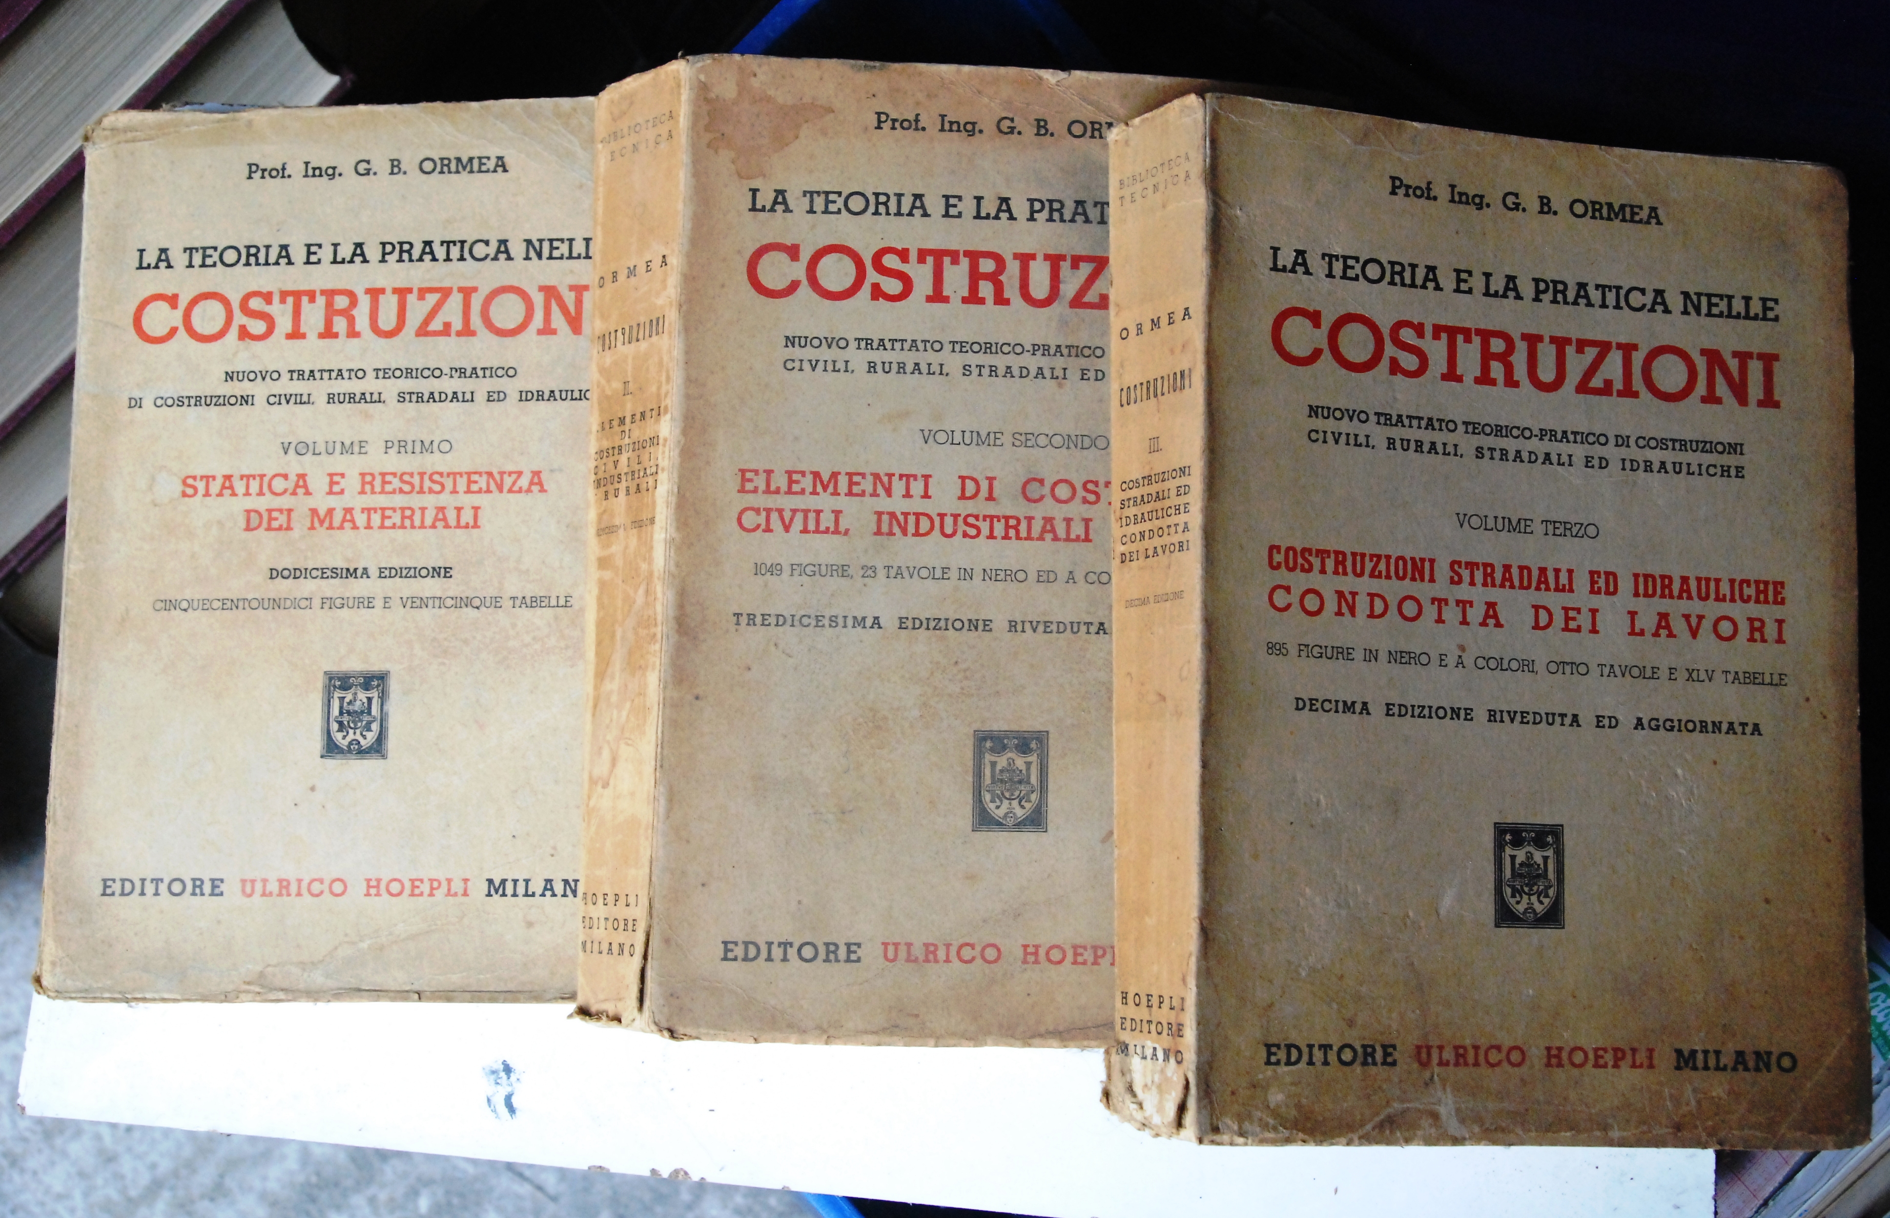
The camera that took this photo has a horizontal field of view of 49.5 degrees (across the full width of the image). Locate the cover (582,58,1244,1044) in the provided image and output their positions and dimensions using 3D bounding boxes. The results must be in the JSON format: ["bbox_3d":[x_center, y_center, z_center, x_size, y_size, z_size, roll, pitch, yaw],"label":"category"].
[{"bbox_3d":[0.011,-0.014,0.536,0.195,0.042,0.248,2,82,-3],"label":"cover"}]

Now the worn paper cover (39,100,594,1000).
[{"bbox_3d":[-0.158,-0.018,0.584,0.179,0.033,0.248,-1,83,4],"label":"worn paper cover"}]

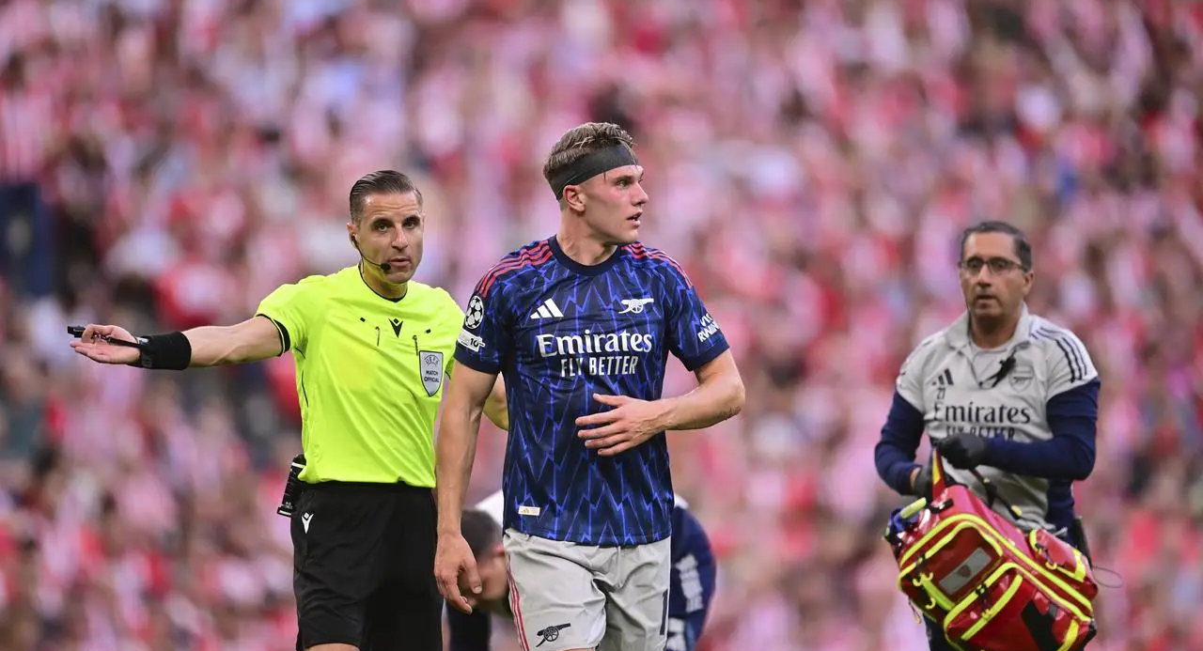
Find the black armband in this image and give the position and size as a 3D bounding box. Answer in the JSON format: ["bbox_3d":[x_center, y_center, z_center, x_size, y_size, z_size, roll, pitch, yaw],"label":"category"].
[{"bbox_3d":[-1.013,0.059,31.000,0.100,0.085,0.080,0,0,-29],"label":"black armband"}]

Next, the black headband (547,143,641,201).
[{"bbox_3d":[-0.018,-0.356,30.900,0.205,0.075,0.170,-24,-12,28],"label":"black headband"}]

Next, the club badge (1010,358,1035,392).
[{"bbox_3d":[1.095,0.132,34.800,0.064,0.080,0.010,0,-10,2],"label":"club badge"}]

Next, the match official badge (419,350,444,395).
[{"bbox_3d":[-0.397,0.110,31.250,0.063,0.105,0.010,2,-6,-22],"label":"match official badge"}]

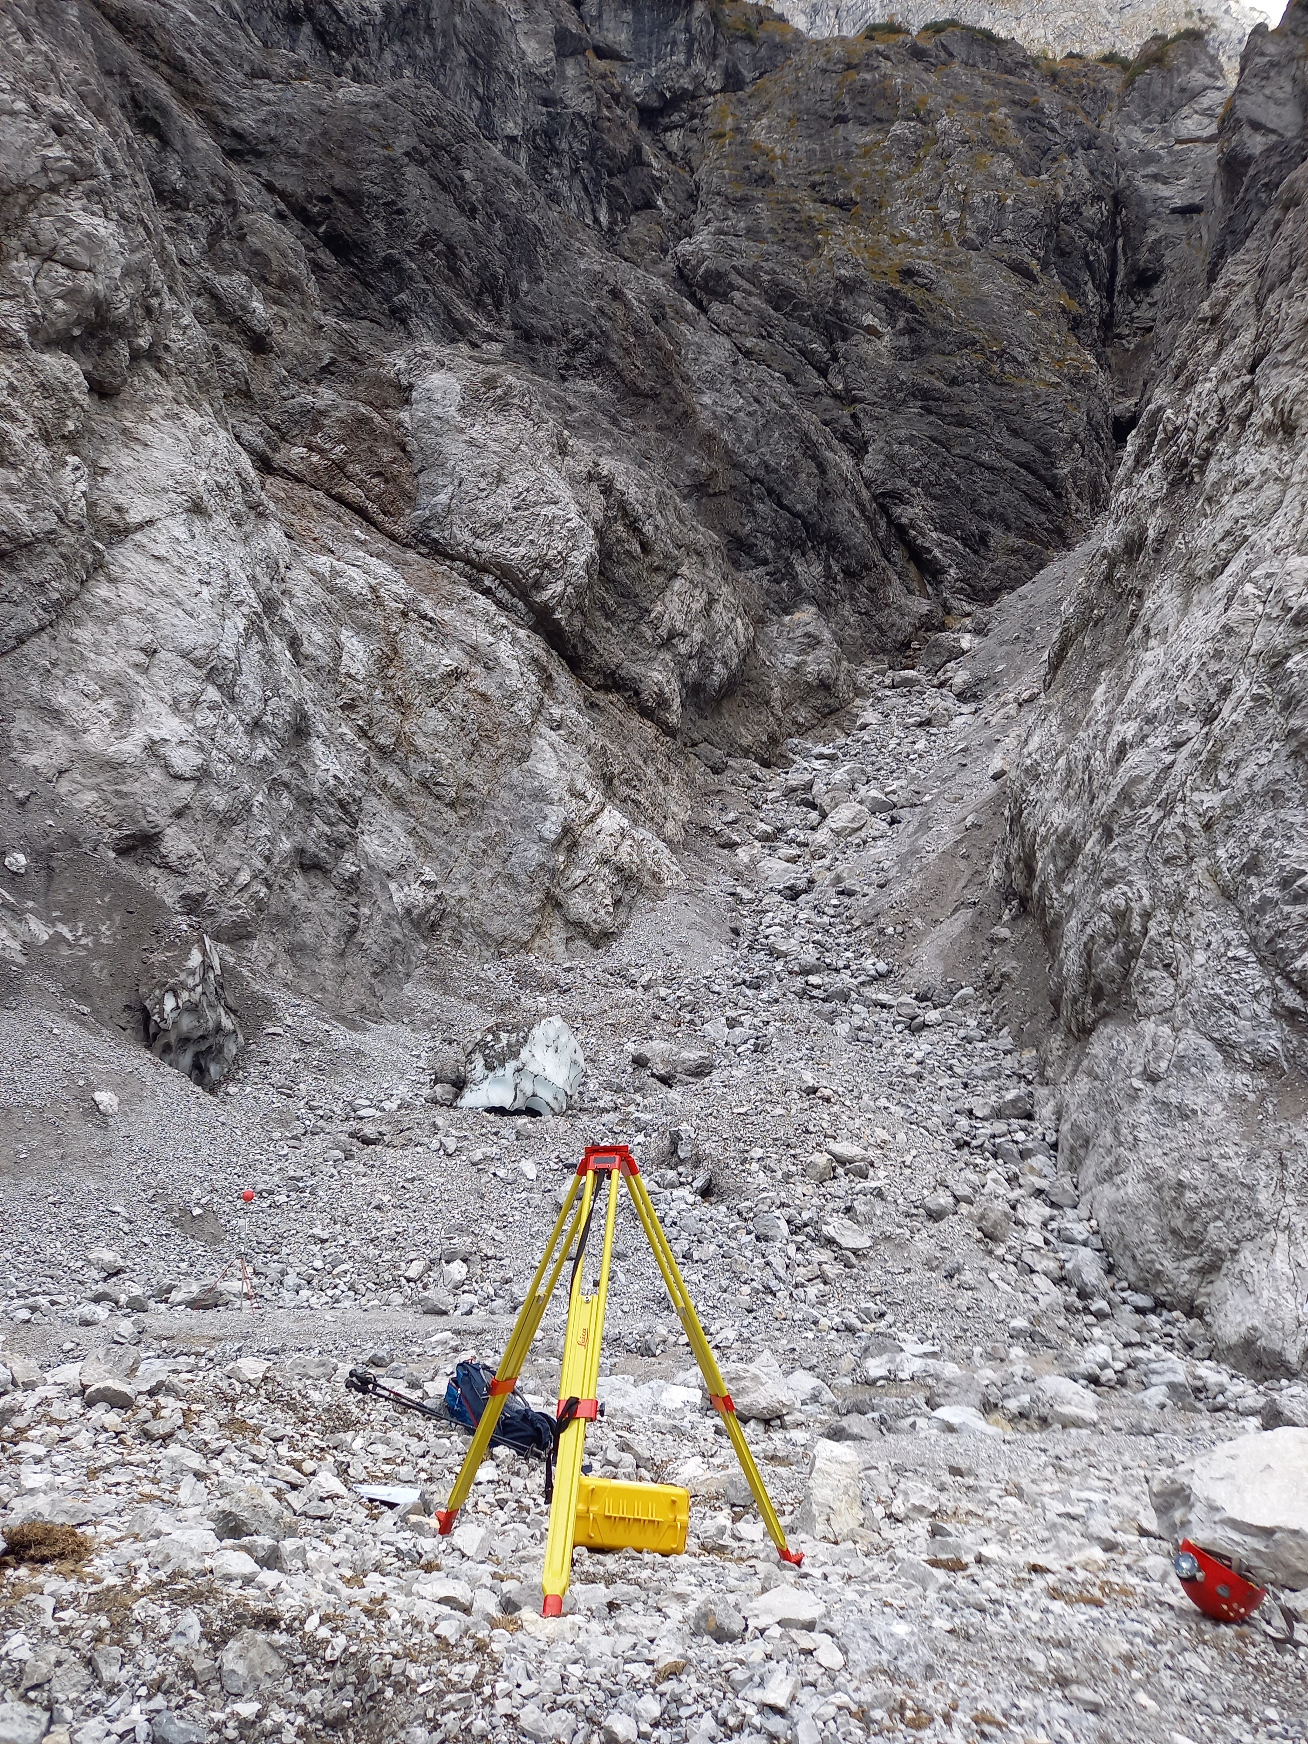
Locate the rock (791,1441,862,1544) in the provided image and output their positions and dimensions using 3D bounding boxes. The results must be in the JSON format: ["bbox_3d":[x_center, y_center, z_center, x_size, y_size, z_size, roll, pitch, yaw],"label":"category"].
[{"bbox_3d":[0.698,2.492,5.080,0.280,0.370,0.270,-1,-18,0],"label":"rock"}]

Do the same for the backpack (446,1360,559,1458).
[{"bbox_3d":[-0.770,2.689,6.300,0.270,0.550,0.310,-28,-20,-46],"label":"backpack"}]

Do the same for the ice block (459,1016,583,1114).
[{"bbox_3d":[-2.676,3.903,25.500,2.450,1.850,1.900,-1,-18,0],"label":"ice block"}]

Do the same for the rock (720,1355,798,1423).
[{"bbox_3d":[0.653,3.289,8.000,0.520,0.360,0.450,-1,-18,0],"label":"rock"}]

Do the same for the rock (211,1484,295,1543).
[{"bbox_3d":[-1.447,2.316,4.550,0.280,0.180,0.240,-1,-18,0],"label":"rock"}]

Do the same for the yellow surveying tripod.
[{"bbox_3d":[-0.252,1.706,4.402,1.356,1.462,1.210,-4,-19,8],"label":"yellow surveying tripod"}]

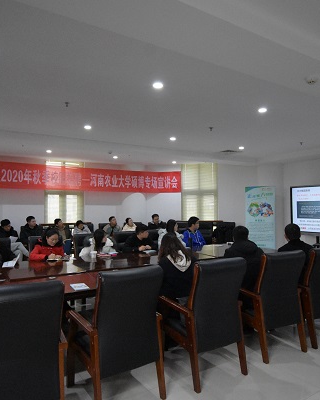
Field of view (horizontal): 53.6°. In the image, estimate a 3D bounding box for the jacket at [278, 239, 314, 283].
[{"bbox_3d":[1.680,0.784,3.916,0.480,0.640,0.400,0,-1,-10],"label":"jacket"}]

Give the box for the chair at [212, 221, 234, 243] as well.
[{"bbox_3d":[1.625,1.141,8.100,0.600,1.080,0.640,0,-1,-30],"label":"chair"}]

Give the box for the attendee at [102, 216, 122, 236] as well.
[{"bbox_3d":[-1.060,1.004,7.082,0.520,1.260,0.750,1,-1,-38],"label":"attendee"}]

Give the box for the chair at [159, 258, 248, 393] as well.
[{"bbox_3d":[0.392,1.048,2.939,0.600,1.050,0.630,0,-1,-30],"label":"chair"}]

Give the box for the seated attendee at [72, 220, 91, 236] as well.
[{"bbox_3d":[-1.649,1.047,6.650,0.520,1.240,0.750,0,-1,-25],"label":"seated attendee"}]

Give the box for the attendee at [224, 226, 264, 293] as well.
[{"bbox_3d":[0.960,0.936,3.733,0.520,1.270,0.760,0,-1,-14],"label":"attendee"}]

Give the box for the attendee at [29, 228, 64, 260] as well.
[{"bbox_3d":[-1.603,0.992,4.493,0.540,1.200,0.780,1,-1,-30],"label":"attendee"}]

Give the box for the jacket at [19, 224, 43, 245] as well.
[{"bbox_3d":[-2.600,0.820,6.336,0.500,0.660,0.420,1,-1,-34],"label":"jacket"}]

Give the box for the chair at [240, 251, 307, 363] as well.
[{"bbox_3d":[1.071,1.049,3.374,0.610,1.040,0.640,1,-1,-30],"label":"chair"}]

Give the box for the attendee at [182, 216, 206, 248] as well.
[{"bbox_3d":[0.700,0.974,5.983,0.500,1.280,0.750,0,-1,-25],"label":"attendee"}]

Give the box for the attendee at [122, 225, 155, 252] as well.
[{"bbox_3d":[-0.329,0.990,5.330,0.550,1.240,0.780,1,-1,-36],"label":"attendee"}]

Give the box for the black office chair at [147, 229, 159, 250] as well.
[{"bbox_3d":[0.170,1.101,5.873,0.600,1.040,0.650,1,-1,-32],"label":"black office chair"}]

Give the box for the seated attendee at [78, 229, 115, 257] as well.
[{"bbox_3d":[-0.900,0.984,4.432,0.550,1.200,0.750,1,-1,-41],"label":"seated attendee"}]

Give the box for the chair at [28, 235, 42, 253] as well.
[{"bbox_3d":[-1.621,1.076,4.681,0.590,1.040,0.650,1,-1,-32],"label":"chair"}]

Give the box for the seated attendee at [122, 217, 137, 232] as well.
[{"bbox_3d":[-0.795,1.072,8.370,0.480,1.200,0.780,1,-1,-37],"label":"seated attendee"}]

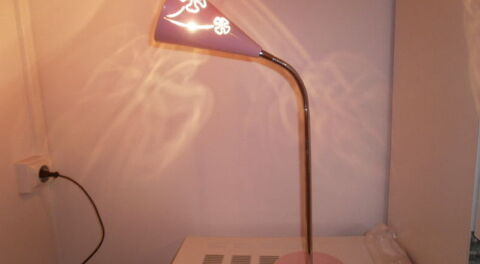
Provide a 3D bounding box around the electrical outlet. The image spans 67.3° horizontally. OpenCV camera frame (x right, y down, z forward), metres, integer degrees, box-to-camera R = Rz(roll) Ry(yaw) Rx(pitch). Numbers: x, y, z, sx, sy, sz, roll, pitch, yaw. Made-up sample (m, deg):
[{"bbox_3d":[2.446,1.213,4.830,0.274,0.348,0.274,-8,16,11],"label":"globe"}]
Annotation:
[{"bbox_3d":[-0.493,0.102,0.867,0.039,0.068,0.072,-2,11,8],"label":"electrical outlet"}]

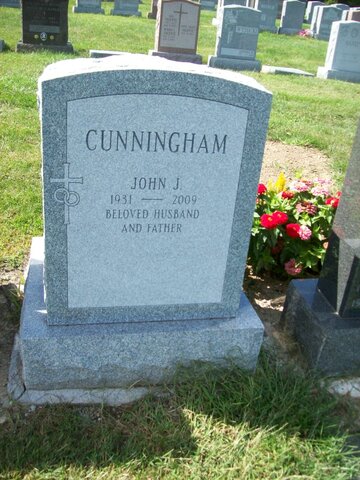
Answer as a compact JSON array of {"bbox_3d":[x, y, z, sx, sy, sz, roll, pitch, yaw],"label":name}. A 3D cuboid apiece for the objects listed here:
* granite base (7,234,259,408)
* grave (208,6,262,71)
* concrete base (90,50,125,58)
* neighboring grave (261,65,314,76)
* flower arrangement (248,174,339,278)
[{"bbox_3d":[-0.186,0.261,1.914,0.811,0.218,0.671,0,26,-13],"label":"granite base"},{"bbox_3d":[0.916,-3.269,8.058,0.858,0.937,0.390,0,26,-13],"label":"grave"},{"bbox_3d":[-1.051,-2.882,7.844,0.702,0.094,0.390,0,26,-13],"label":"concrete base"},{"bbox_3d":[1.861,-2.839,8.470,0.711,0.094,0.507,0,26,-13],"label":"neighboring grave"},{"bbox_3d":[0.545,-0.096,2.541,0.476,0.406,0.382,0,26,-13],"label":"flower arrangement"}]

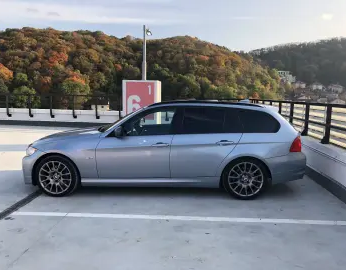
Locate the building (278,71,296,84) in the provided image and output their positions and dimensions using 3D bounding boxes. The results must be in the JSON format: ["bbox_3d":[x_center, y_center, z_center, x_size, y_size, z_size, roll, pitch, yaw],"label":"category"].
[{"bbox_3d":[87.698,-44.428,225.000,13.500,11.000,11.000,3,8,24],"label":"building"}]

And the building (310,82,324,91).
[{"bbox_3d":[105.950,-35.809,215.000,10.000,6.200,9.000,3,8,24],"label":"building"}]

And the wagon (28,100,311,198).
[{"bbox_3d":[-0.191,0.119,4.986,4.520,1.430,1.830,0,8,3],"label":"wagon"}]

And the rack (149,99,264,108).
[{"bbox_3d":[0.515,-0.533,4.864,1.700,0.110,1.150,0,8,3],"label":"rack"}]

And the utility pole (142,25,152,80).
[{"bbox_3d":[-1.143,-2.559,13.057,0.439,4.603,0.220,0,8,3],"label":"utility pole"}]

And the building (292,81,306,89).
[{"bbox_3d":[92.660,-37.285,215.000,10.000,6.200,9.000,3,8,24],"label":"building"}]

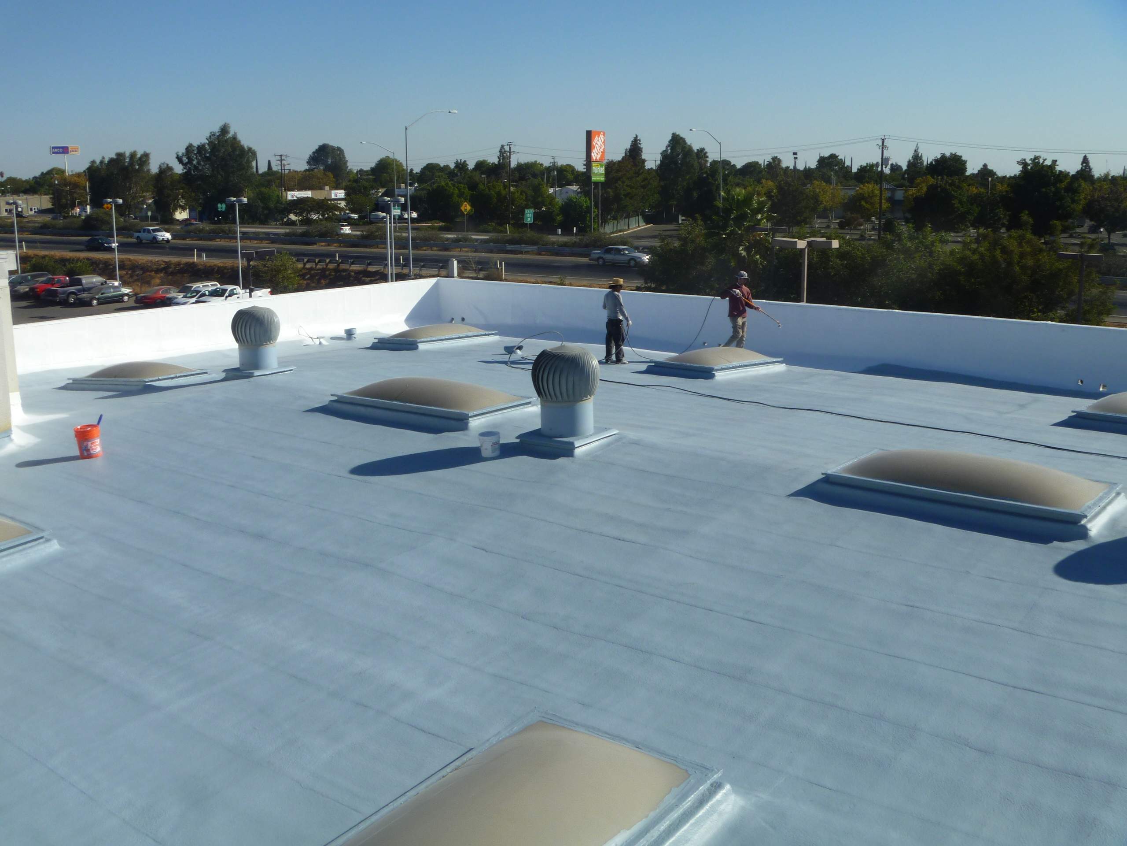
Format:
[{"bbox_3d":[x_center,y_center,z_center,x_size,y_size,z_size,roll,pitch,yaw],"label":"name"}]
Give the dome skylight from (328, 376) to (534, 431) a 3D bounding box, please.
[{"bbox_3d":[-1.769,-0.367,15.459,2.610,0.460,1.380,8,14,37],"label":"dome skylight"}]

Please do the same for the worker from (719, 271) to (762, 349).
[{"bbox_3d":[3.692,-2.274,23.731,0.800,1.720,0.580,5,12,24],"label":"worker"}]

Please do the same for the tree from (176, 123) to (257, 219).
[{"bbox_3d":[-64.249,-47.100,213.892,14.572,17.762,14.572,-4,13,-17],"label":"tree"}]

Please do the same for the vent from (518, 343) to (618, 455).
[{"bbox_3d":[0.048,-0.320,13.304,0.870,1.180,0.870,9,15,37],"label":"vent"}]

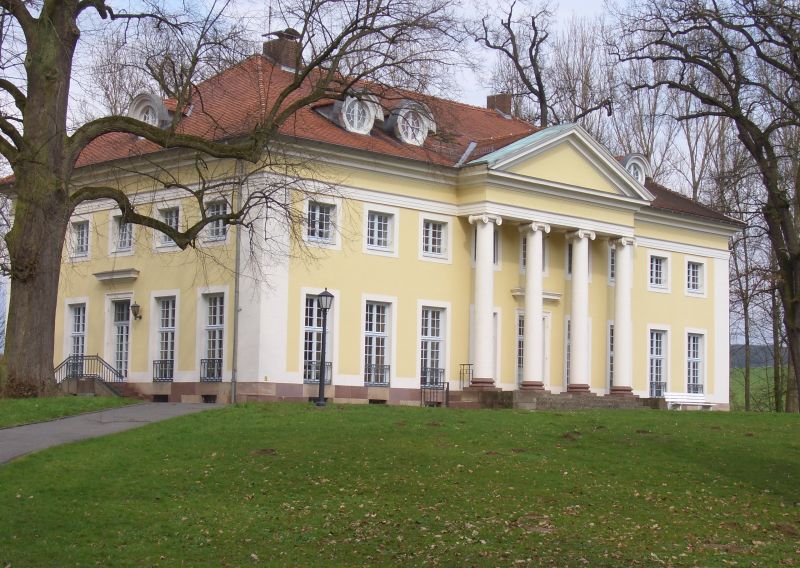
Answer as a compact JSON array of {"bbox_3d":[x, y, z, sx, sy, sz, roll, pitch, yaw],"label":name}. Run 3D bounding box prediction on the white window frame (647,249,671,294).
[{"bbox_3d":[12.133,-0.538,67.094,1.883,1.887,0.250,7,-8,-44],"label":"white window frame"}]

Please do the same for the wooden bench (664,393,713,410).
[{"bbox_3d":[13.254,5.419,65.214,3.020,0.840,0.660,7,-7,-43],"label":"wooden bench"}]

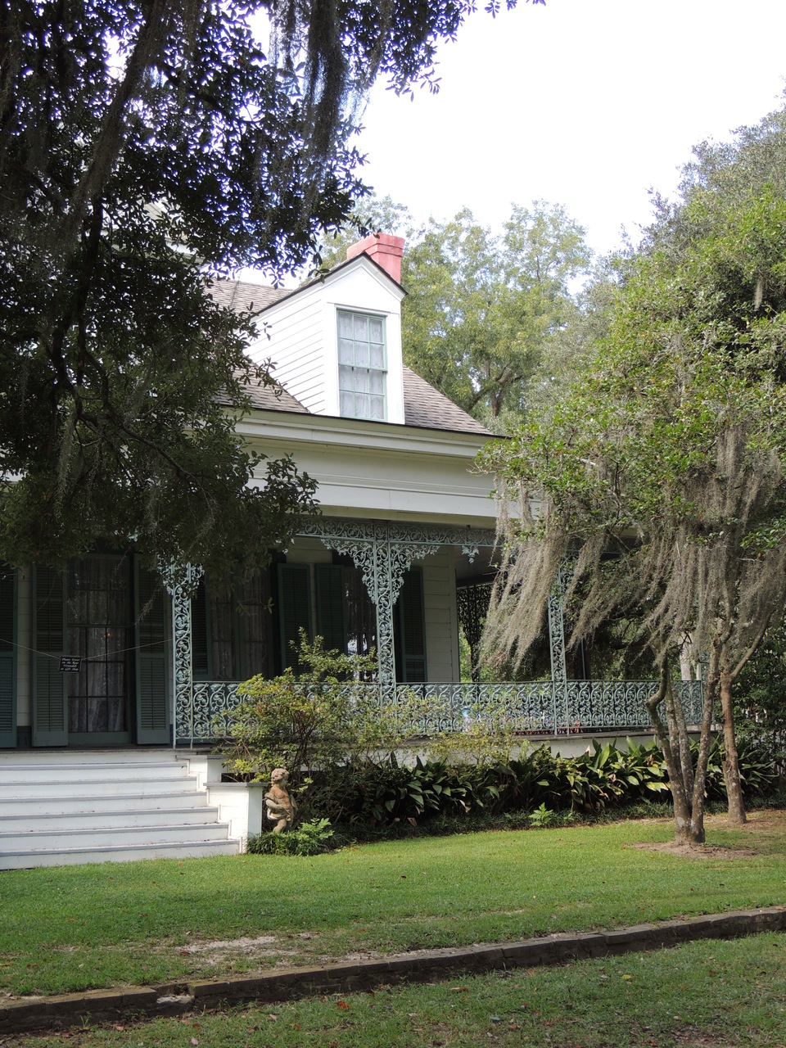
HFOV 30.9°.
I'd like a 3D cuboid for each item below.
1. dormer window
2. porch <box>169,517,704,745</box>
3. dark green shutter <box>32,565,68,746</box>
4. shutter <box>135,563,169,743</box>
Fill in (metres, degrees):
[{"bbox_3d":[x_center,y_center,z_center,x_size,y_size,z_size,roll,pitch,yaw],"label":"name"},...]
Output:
[{"bbox_3d":[-0.466,-2.477,22.485,0.958,1.803,0.128,4,-11,-33],"label":"dormer window"},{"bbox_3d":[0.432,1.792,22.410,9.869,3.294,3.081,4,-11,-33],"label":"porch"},{"bbox_3d":[-4.948,1.798,20.611,0.523,2.802,0.051,4,-11,-33],"label":"dark green shutter"},{"bbox_3d":[-3.612,1.897,21.483,0.526,2.806,0.051,4,-11,-33],"label":"shutter"}]

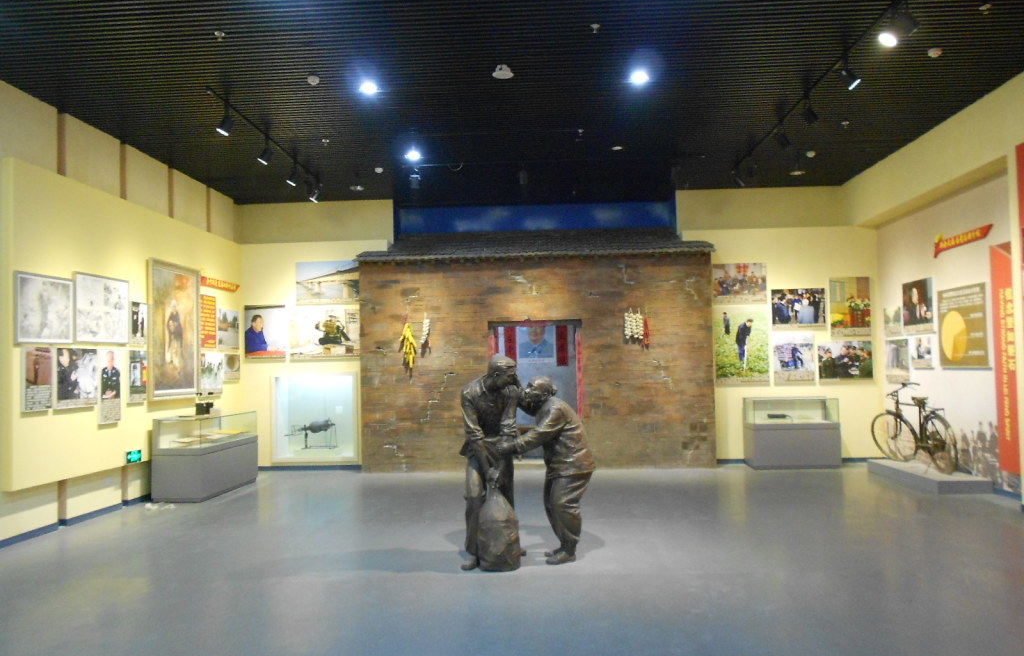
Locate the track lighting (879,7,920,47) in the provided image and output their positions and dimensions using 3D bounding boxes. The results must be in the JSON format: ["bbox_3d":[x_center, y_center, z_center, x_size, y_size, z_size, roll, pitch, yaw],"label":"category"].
[{"bbox_3d":[2.803,-2.180,5.562,0.240,0.260,0.220,1,-3,-34],"label":"track lighting"}]

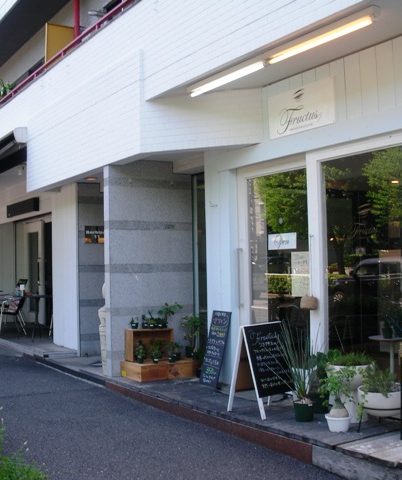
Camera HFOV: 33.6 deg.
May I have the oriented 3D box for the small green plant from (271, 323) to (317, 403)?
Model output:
[{"bbox_3d":[0.769,1.011,5.447,0.385,0.691,0.340,-1,-2,8],"label":"small green plant"}]

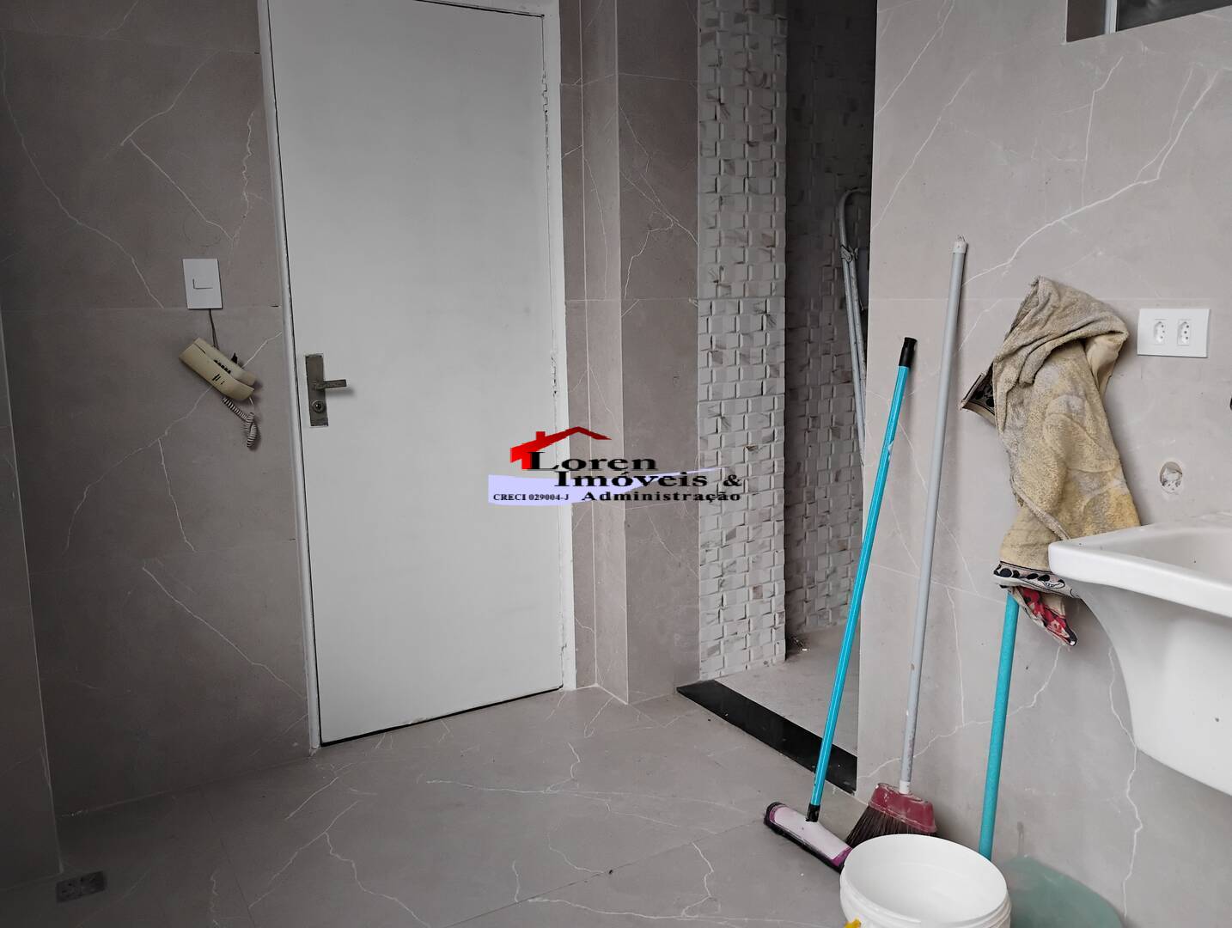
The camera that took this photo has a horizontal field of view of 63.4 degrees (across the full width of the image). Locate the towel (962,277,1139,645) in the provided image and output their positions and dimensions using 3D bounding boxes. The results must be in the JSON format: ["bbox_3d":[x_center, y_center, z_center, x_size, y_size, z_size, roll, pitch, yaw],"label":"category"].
[{"bbox_3d":[0.774,-0.008,1.825,0.135,0.650,0.380,-6,11,-30],"label":"towel"}]

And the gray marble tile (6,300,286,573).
[{"bbox_3d":[-1.101,-0.071,2.401,0.600,0.600,0.014,-6,11,-30],"label":"gray marble tile"}]

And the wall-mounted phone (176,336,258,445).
[{"bbox_3d":[-0.956,-0.172,2.413,0.172,0.262,0.080,-6,11,-30],"label":"wall-mounted phone"}]

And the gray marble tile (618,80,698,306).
[{"bbox_3d":[0.118,-0.767,2.819,0.266,0.600,0.014,-6,11,-30],"label":"gray marble tile"}]

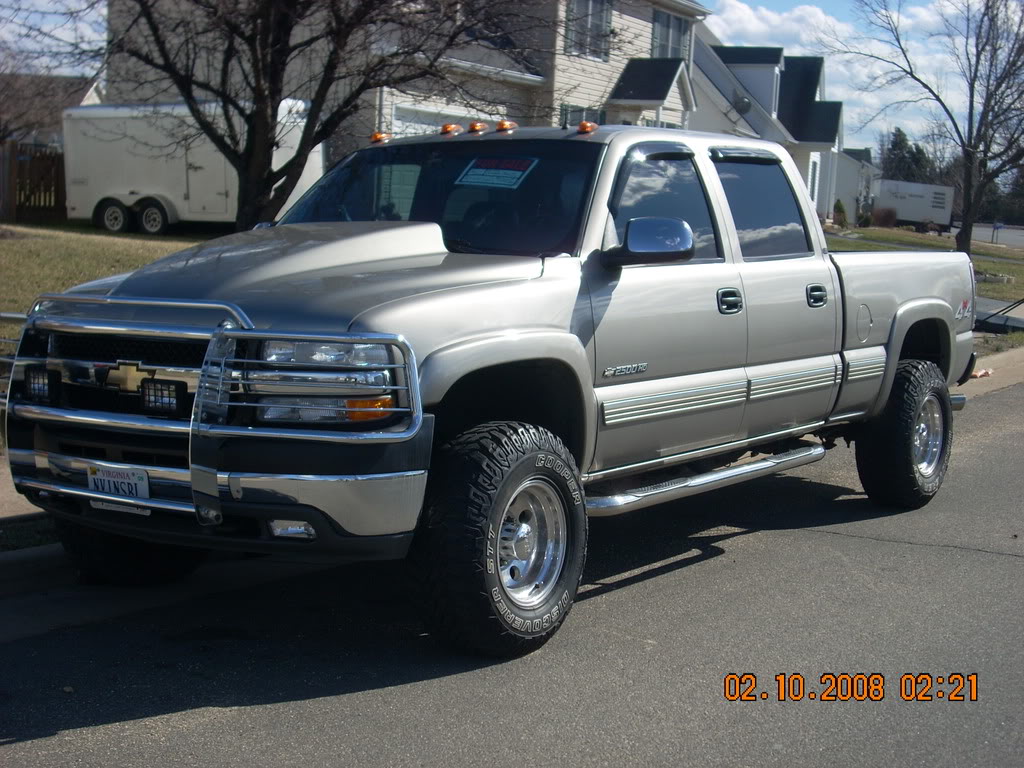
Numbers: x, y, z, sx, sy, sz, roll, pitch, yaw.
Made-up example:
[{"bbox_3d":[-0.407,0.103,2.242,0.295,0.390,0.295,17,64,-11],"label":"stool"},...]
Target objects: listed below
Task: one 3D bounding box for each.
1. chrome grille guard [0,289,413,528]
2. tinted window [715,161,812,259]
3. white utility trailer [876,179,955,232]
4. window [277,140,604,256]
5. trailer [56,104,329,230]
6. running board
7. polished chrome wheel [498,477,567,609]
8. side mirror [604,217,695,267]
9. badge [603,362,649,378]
[{"bbox_3d":[-1.230,0.055,5.522,1.900,0.710,0.540,4,7,35],"label":"chrome grille guard"},{"bbox_3d":[1.180,-0.821,7.425,0.050,0.500,0.790,-17,-5,35],"label":"tinted window"},{"bbox_3d":[27.010,-11.899,108.000,6.300,3.300,2.350,2,7,-30],"label":"white utility trailer"},{"bbox_3d":[-0.345,-0.783,6.700,1.560,0.690,0.180,4,-38,35],"label":"window"},{"bbox_3d":[-5.357,-3.680,27.710,4.600,2.280,2.050,4,9,26],"label":"trailer"},{"bbox_3d":[0.902,0.388,6.981,0.190,0.100,1.970,4,7,35],"label":"running board"},{"bbox_3d":[-0.006,0.560,5.760,0.200,0.475,0.475,4,6,32],"label":"polished chrome wheel"},{"bbox_3d":[0.525,-0.532,6.036,0.320,0.175,0.160,4,7,35],"label":"side mirror"},{"bbox_3d":[0.441,-0.055,6.181,0.012,0.042,0.345,4,7,35],"label":"badge"}]

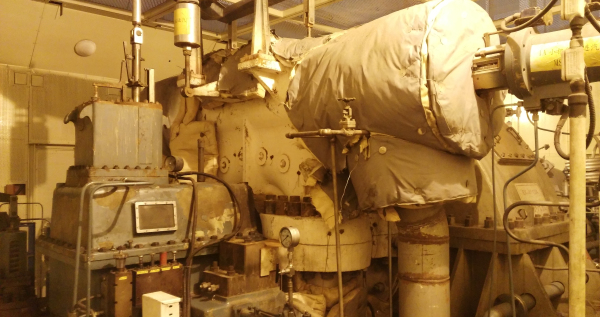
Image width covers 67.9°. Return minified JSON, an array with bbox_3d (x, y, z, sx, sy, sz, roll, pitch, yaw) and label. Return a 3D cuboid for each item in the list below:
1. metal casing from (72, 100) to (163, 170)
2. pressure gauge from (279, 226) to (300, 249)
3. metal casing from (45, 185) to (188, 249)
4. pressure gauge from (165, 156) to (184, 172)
[{"bbox_3d":[-1.155,-0.126,2.849,0.425,0.400,0.320,2,-2,-44],"label":"metal casing"},{"bbox_3d":[-0.050,0.373,2.100,0.048,0.100,0.100,1,-2,-40],"label":"pressure gauge"},{"bbox_3d":[-1.198,0.352,2.940,0.600,0.370,0.770,2,-2,-44],"label":"metal casing"},{"bbox_3d":[-0.798,0.038,2.830,0.100,0.100,0.060,-1,-2,33],"label":"pressure gauge"}]

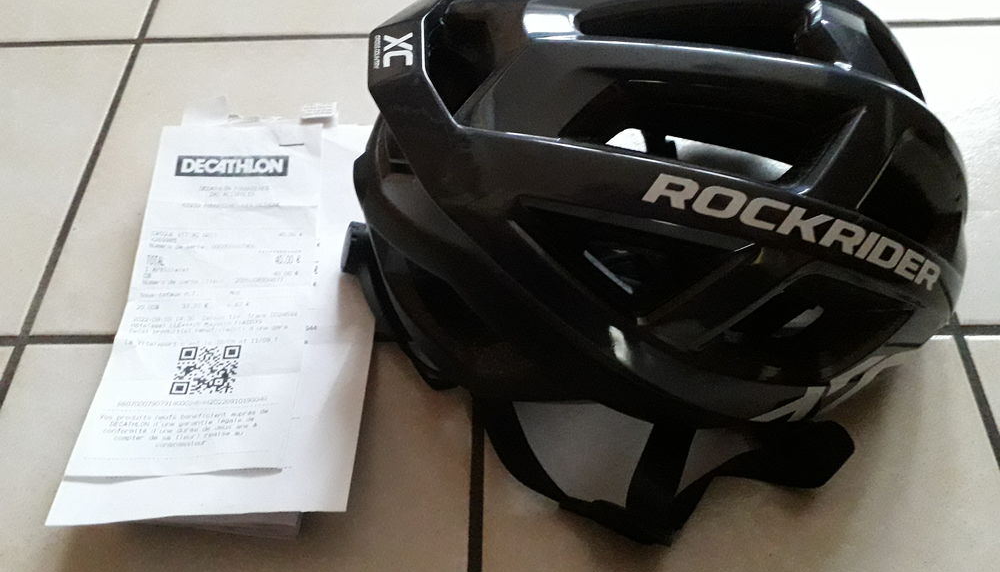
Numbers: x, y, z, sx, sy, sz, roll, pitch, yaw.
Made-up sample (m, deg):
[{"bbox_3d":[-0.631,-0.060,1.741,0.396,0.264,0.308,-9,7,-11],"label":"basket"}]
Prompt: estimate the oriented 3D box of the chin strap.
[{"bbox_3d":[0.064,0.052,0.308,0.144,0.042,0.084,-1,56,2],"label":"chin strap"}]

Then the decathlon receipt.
[{"bbox_3d":[-0.131,-0.006,0.362,0.083,0.010,0.195,-2,55,-2],"label":"decathlon receipt"}]

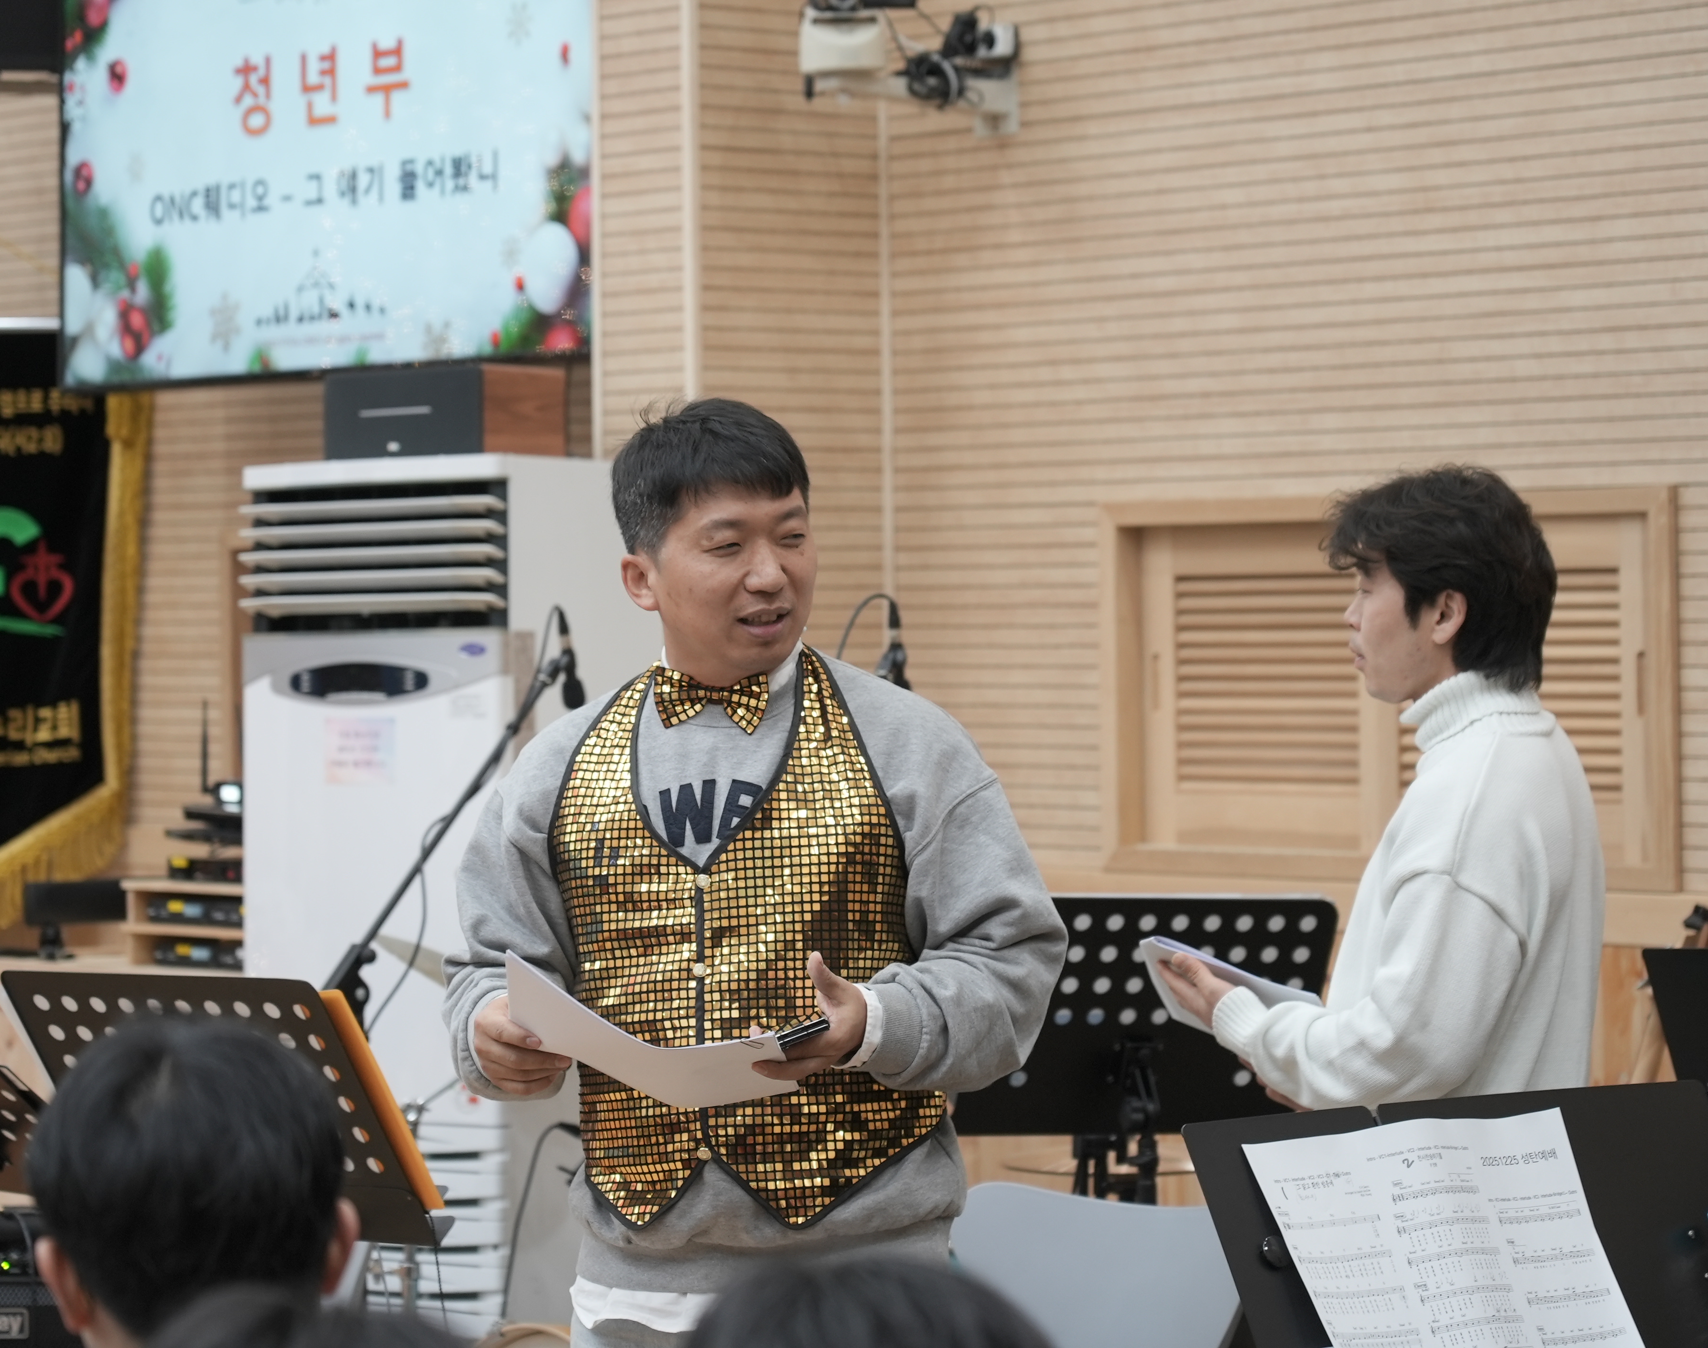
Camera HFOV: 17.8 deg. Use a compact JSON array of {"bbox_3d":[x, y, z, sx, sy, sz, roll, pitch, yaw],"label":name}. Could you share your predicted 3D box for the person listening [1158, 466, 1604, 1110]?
[{"bbox_3d":[0.565,0.630,5.800,0.460,1.700,0.500,-1,1,13],"label":"person listening"}]

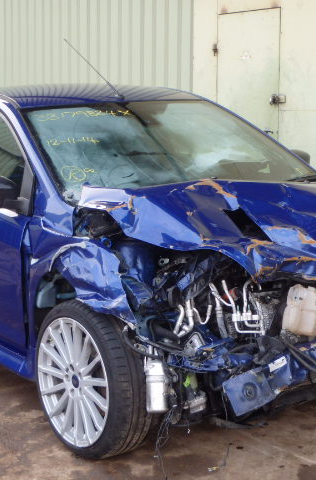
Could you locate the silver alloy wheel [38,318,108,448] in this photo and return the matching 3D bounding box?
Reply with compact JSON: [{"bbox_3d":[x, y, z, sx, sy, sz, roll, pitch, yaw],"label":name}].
[{"bbox_3d":[-0.265,0.548,3.601,0.200,0.515,0.515,-9,12,-37],"label":"silver alloy wheel"}]

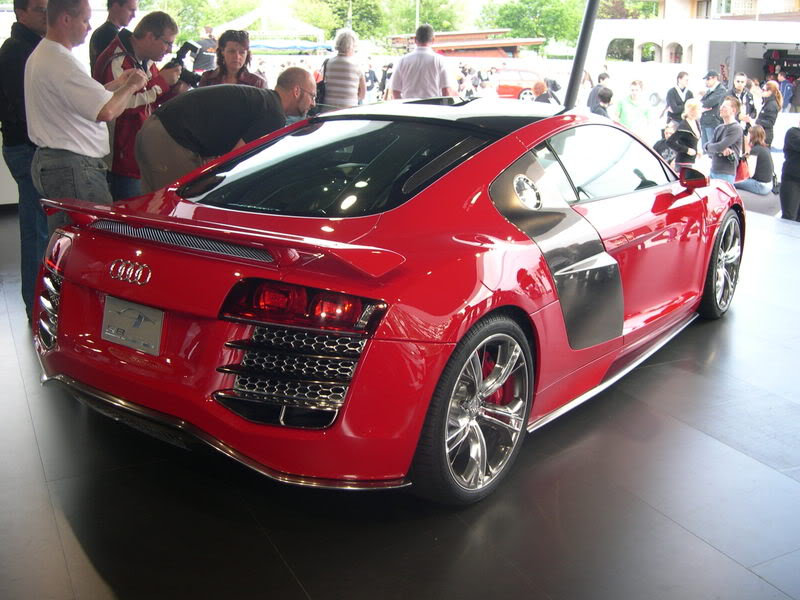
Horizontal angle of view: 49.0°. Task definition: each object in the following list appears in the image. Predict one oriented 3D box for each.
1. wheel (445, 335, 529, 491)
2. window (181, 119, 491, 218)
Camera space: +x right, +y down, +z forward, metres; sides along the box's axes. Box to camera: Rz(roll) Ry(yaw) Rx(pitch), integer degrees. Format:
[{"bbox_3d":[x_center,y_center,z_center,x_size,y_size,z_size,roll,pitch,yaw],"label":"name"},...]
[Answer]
[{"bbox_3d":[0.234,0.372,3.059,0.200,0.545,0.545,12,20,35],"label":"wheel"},{"bbox_3d":[-0.230,-0.547,3.588,1.170,0.160,1.040,12,33,35],"label":"window"}]

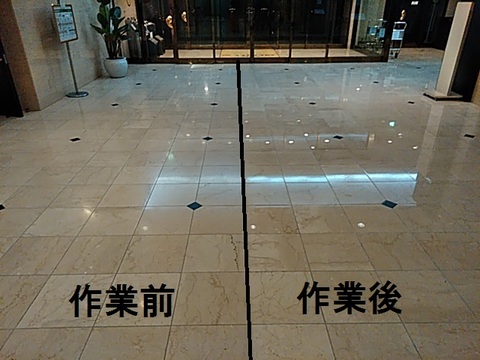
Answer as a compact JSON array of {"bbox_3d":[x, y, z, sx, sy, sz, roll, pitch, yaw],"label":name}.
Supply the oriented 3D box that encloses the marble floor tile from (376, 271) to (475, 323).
[{"bbox_3d":[1.037,0.653,2.127,0.397,0.016,0.413,-1,26,-1],"label":"marble floor tile"}]

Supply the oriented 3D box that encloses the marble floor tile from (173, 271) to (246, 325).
[{"bbox_3d":[-0.153,0.665,2.115,0.397,0.016,0.413,-1,26,-1],"label":"marble floor tile"}]

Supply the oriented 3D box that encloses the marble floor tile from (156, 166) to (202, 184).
[{"bbox_3d":[-0.579,-0.047,3.630,0.400,0.020,0.412,-1,26,-1],"label":"marble floor tile"}]

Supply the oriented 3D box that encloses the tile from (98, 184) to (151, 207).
[{"bbox_3d":[-0.974,0.137,3.253,0.398,0.020,0.412,-1,26,-1],"label":"tile"}]

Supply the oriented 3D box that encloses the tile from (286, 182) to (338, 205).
[{"bbox_3d":[0.629,0.122,3.276,0.400,0.020,0.416,-1,26,-1],"label":"tile"}]

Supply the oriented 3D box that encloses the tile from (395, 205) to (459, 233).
[{"bbox_3d":[1.439,0.295,2.908,0.400,0.020,0.416,-1,26,-1],"label":"tile"}]

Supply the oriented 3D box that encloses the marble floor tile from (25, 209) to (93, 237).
[{"bbox_3d":[-1.367,0.321,2.872,0.400,0.020,0.412,-1,26,-1],"label":"marble floor tile"}]

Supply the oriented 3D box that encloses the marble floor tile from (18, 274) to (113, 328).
[{"bbox_3d":[-0.947,0.673,2.107,0.397,0.016,0.413,-1,26,-1],"label":"marble floor tile"}]

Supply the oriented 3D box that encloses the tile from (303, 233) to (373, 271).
[{"bbox_3d":[0.641,0.484,2.522,0.400,0.020,0.416,-1,26,-1],"label":"tile"}]

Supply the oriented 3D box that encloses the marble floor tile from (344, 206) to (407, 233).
[{"bbox_3d":[1.033,0.299,2.899,0.400,0.020,0.412,-1,26,-1],"label":"marble floor tile"}]

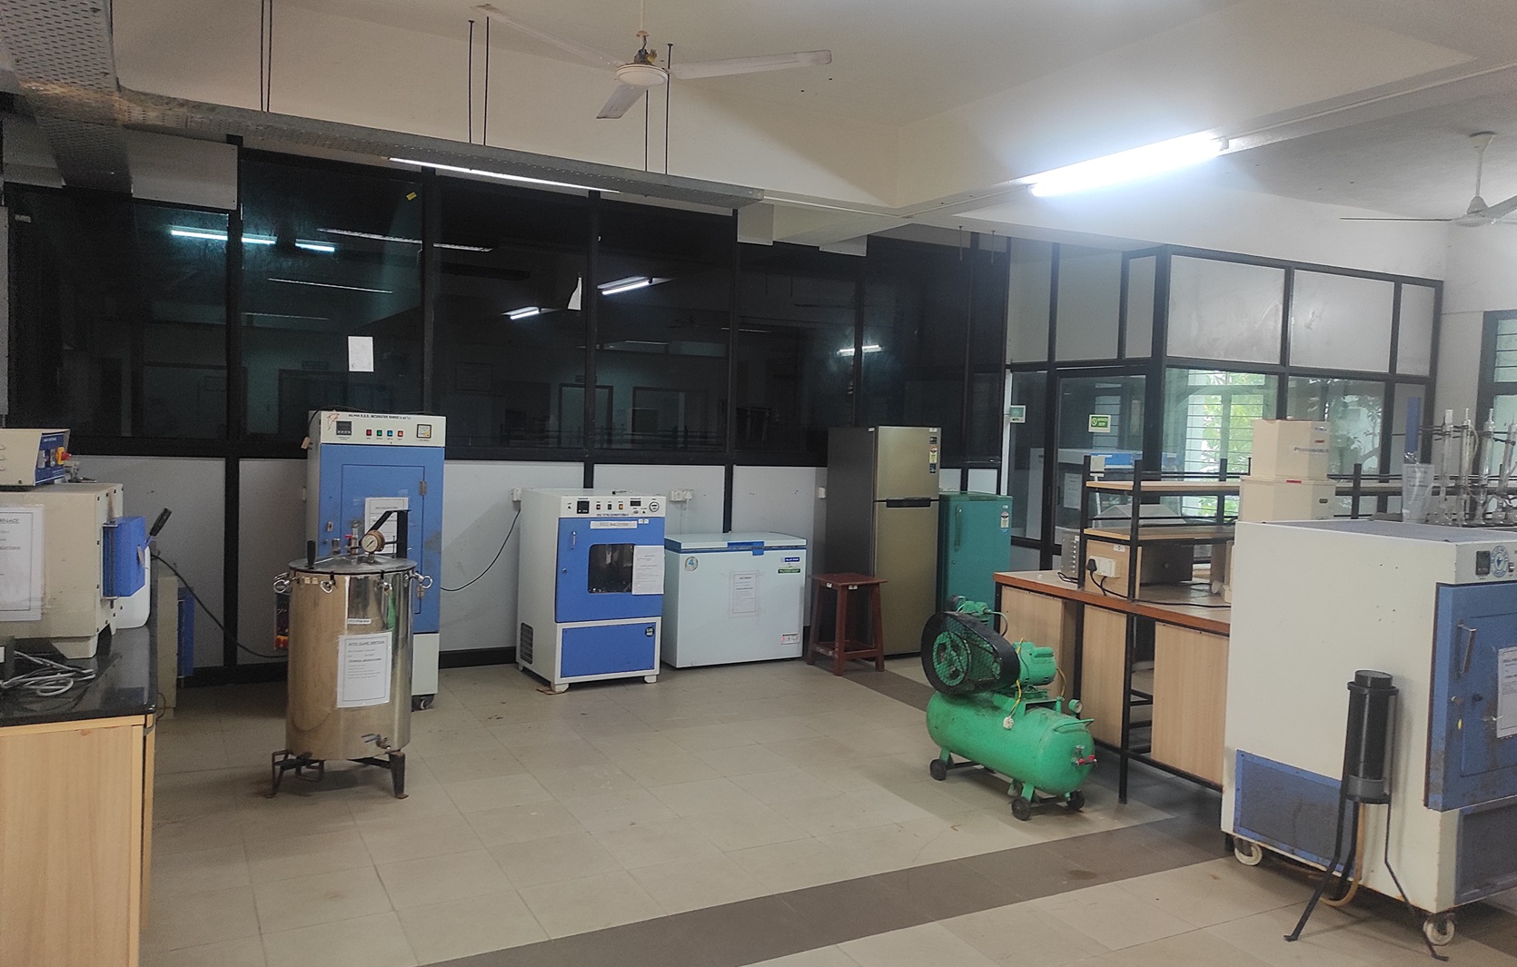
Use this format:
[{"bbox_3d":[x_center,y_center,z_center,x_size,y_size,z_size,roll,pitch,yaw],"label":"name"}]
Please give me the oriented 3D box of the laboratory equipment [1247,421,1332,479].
[{"bbox_3d":[2.333,-0.145,4.805,0.292,0.244,0.292,0,3,-28],"label":"laboratory equipment"}]

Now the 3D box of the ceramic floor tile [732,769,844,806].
[{"bbox_3d":[0.116,1.374,4.969,0.400,0.010,0.396,0,4,-28],"label":"ceramic floor tile"}]

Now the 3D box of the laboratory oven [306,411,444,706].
[{"bbox_3d":[-2.152,0.426,6.117,0.640,1.628,0.620,0,3,-28],"label":"laboratory oven"}]

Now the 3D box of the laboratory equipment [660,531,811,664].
[{"bbox_3d":[-0.228,0.799,7.617,0.968,0.850,0.568,0,3,-28],"label":"laboratory equipment"}]

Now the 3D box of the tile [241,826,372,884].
[{"bbox_3d":[-1.648,1.371,4.027,0.400,0.010,0.396,0,4,-28],"label":"tile"}]

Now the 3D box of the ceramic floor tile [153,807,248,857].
[{"bbox_3d":[-2.189,1.345,4.184,0.400,0.010,0.400,0,3,-28],"label":"ceramic floor tile"}]

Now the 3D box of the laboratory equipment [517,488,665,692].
[{"bbox_3d":[-1.065,0.641,6.924,0.690,1.170,0.680,0,4,-32],"label":"laboratory equipment"}]

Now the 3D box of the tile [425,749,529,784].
[{"bbox_3d":[-1.308,1.312,5.080,0.398,0.010,0.396,0,4,-28],"label":"tile"}]

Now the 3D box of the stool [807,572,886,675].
[{"bbox_3d":[0.595,0.953,7.410,0.385,0.606,0.385,0,4,-28],"label":"stool"}]

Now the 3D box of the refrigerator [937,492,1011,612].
[{"bbox_3d":[1.504,0.644,8.386,0.556,1.149,0.620,0,4,-23],"label":"refrigerator"}]

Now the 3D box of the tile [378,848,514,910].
[{"bbox_3d":[-1.108,1.397,3.863,0.400,0.010,0.400,0,4,-28],"label":"tile"}]

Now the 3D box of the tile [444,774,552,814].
[{"bbox_3d":[-1.122,1.339,4.732,0.398,0.010,0.396,0,4,-28],"label":"tile"}]

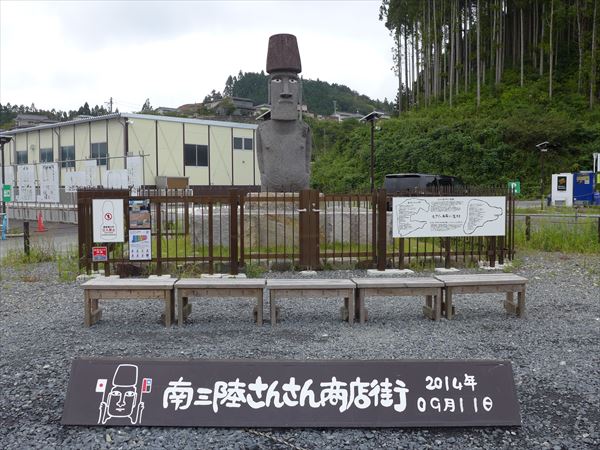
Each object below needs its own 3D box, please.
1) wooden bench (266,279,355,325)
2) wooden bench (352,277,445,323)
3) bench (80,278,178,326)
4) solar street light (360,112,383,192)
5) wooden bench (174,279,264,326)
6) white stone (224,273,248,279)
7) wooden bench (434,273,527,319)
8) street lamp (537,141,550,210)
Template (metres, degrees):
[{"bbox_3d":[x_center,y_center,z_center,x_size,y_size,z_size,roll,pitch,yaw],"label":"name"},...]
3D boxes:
[{"bbox_3d":[0.116,0.826,6.512,0.921,0.426,0.405,0,4,-2],"label":"wooden bench"},{"bbox_3d":[1.057,0.817,6.593,0.921,0.426,0.405,0,4,-3],"label":"wooden bench"},{"bbox_3d":[-1.756,0.814,6.361,0.921,0.426,0.405,0,4,-2],"label":"bench"},{"bbox_3d":[2.244,-1.610,18.736,0.530,3.724,0.530,3,4,37],"label":"solar street light"},{"bbox_3d":[-0.823,0.818,6.430,0.921,0.426,0.405,0,4,-3],"label":"wooden bench"},{"bbox_3d":[-1.022,0.801,9.651,0.410,0.065,0.230,0,4,-2],"label":"white stone"},{"bbox_3d":[2.014,0.803,6.779,0.921,0.426,0.405,0,4,-5],"label":"wooden bench"},{"bbox_3d":[12.966,-2.602,32.400,0.510,3.689,0.510,3,4,37],"label":"street lamp"}]

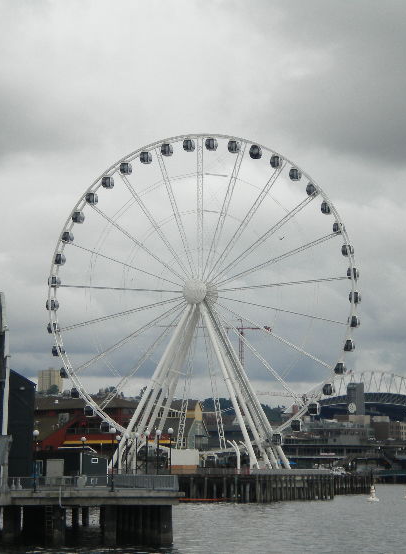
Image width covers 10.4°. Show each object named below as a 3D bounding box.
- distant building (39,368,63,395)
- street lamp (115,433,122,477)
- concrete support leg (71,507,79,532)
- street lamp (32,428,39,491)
[{"bbox_3d":[-210.146,145.358,3100.000,31.000,37.500,17.000,-5,-6,41],"label":"distant building"},{"bbox_3d":[-7.190,15.711,191.000,0.420,4.370,0.420,-3,-5,30],"label":"street lamp"},{"bbox_3d":[-10.835,20.194,190.000,0.580,2.600,0.580,-3,-5,30],"label":"concrete support leg"},{"bbox_3d":[-11.573,12.771,155.000,0.420,4.350,0.420,-3,-5,30],"label":"street lamp"}]

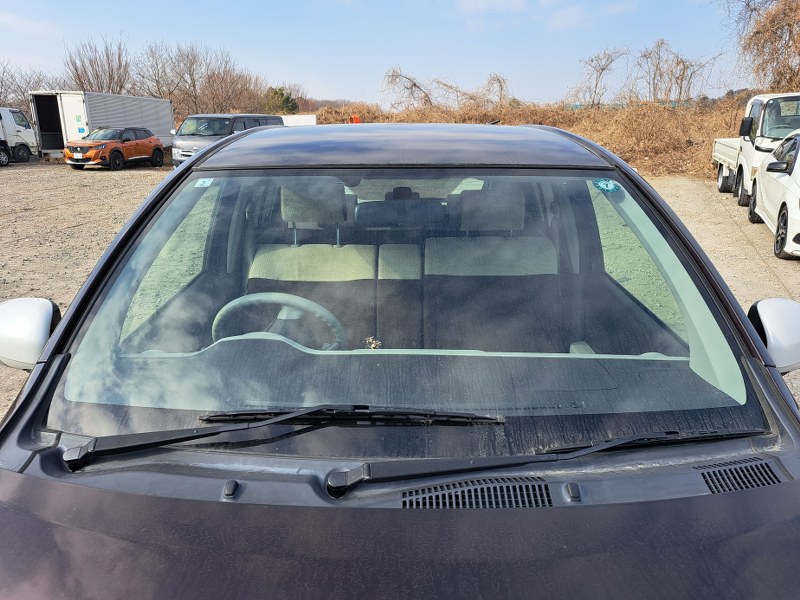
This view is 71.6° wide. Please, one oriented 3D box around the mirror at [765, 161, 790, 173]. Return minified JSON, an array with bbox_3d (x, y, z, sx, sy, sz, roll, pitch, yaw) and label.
[{"bbox_3d":[4.740,-1.672,6.950,0.250,0.150,0.130,8,19,24],"label":"mirror"}]

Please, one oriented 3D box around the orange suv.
[{"bbox_3d":[-10.730,-5.790,21.040,1.790,1.550,4.300,3,18,9],"label":"orange suv"}]

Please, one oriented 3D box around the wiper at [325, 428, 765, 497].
[{"bbox_3d":[0.276,0.265,0.975,0.790,0.055,0.065,-5,52,-10],"label":"wiper"}]

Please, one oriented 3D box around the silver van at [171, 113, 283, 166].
[{"bbox_3d":[-5.380,-5.030,18.050,1.750,1.970,4.750,3,18,10],"label":"silver van"}]

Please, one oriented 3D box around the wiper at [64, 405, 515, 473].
[{"bbox_3d":[-0.205,0.226,0.996,0.775,0.055,0.085,-6,52,-2],"label":"wiper"}]

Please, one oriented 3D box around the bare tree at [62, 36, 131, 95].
[{"bbox_3d":[-17.633,-12.080,32.890,4.150,6.460,3.940,0,17,0],"label":"bare tree"}]

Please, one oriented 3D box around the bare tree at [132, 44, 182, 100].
[{"bbox_3d":[-14.194,-11.930,32.937,3.090,6.150,2.930,0,17,0],"label":"bare tree"}]

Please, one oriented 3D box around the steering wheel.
[{"bbox_3d":[-0.326,0.117,1.524,0.370,0.370,0.110,0,43,0],"label":"steering wheel"}]

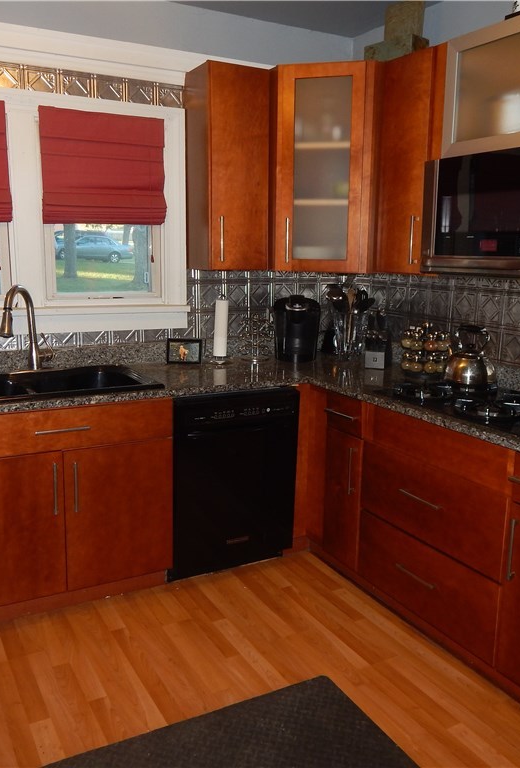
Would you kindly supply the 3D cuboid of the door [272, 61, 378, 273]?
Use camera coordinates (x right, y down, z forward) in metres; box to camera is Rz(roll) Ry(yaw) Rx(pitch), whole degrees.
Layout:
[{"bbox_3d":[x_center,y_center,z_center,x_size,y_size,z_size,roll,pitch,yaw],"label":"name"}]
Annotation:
[{"bbox_3d":[0.289,-0.995,3.040,0.430,0.920,0.040,4,11,17],"label":"door"}]

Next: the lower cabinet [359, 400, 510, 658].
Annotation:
[{"bbox_3d":[0.871,0.496,2.585,0.590,0.765,0.765,-5,12,-28],"label":"lower cabinet"}]

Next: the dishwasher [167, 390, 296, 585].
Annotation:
[{"bbox_3d":[-0.239,0.419,3.201,0.605,0.872,0.610,-5,12,-28],"label":"dishwasher"}]

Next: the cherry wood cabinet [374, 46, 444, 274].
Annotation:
[{"bbox_3d":[0.788,-0.953,2.877,0.335,0.912,0.360,-5,12,-28],"label":"cherry wood cabinet"}]

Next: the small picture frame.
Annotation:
[{"bbox_3d":[-0.389,-0.170,3.345,0.172,0.130,0.030,0,3,-6],"label":"small picture frame"}]

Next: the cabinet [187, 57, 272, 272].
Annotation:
[{"bbox_3d":[-0.172,-1.019,3.162,0.305,0.912,0.335,-5,12,-28],"label":"cabinet"}]

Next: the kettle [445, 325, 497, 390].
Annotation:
[{"bbox_3d":[0.857,-0.116,2.658,0.200,0.235,0.195,4,11,18],"label":"kettle"}]

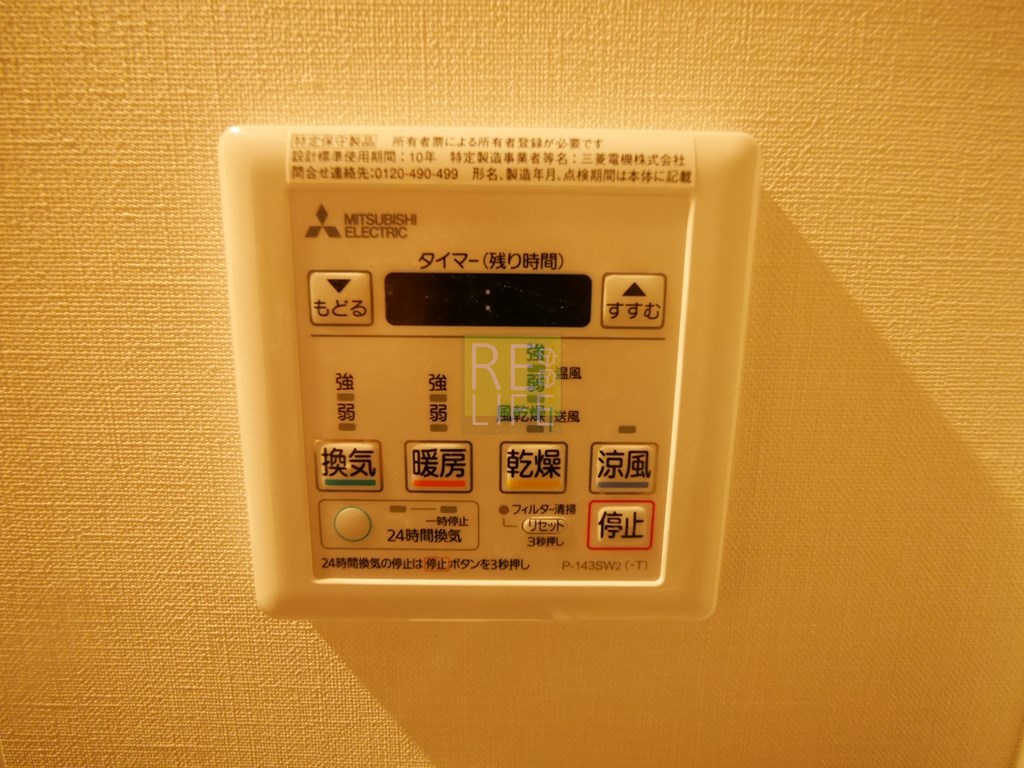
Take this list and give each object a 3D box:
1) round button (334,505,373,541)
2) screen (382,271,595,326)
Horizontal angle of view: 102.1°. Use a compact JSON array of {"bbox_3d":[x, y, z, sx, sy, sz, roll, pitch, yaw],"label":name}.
[{"bbox_3d":[-0.039,0.034,0.100,0.009,0.009,0.003,1,9,0],"label":"round button"},{"bbox_3d":[-0.005,-0.019,0.093,0.046,0.012,0.003,1,9,0],"label":"screen"}]

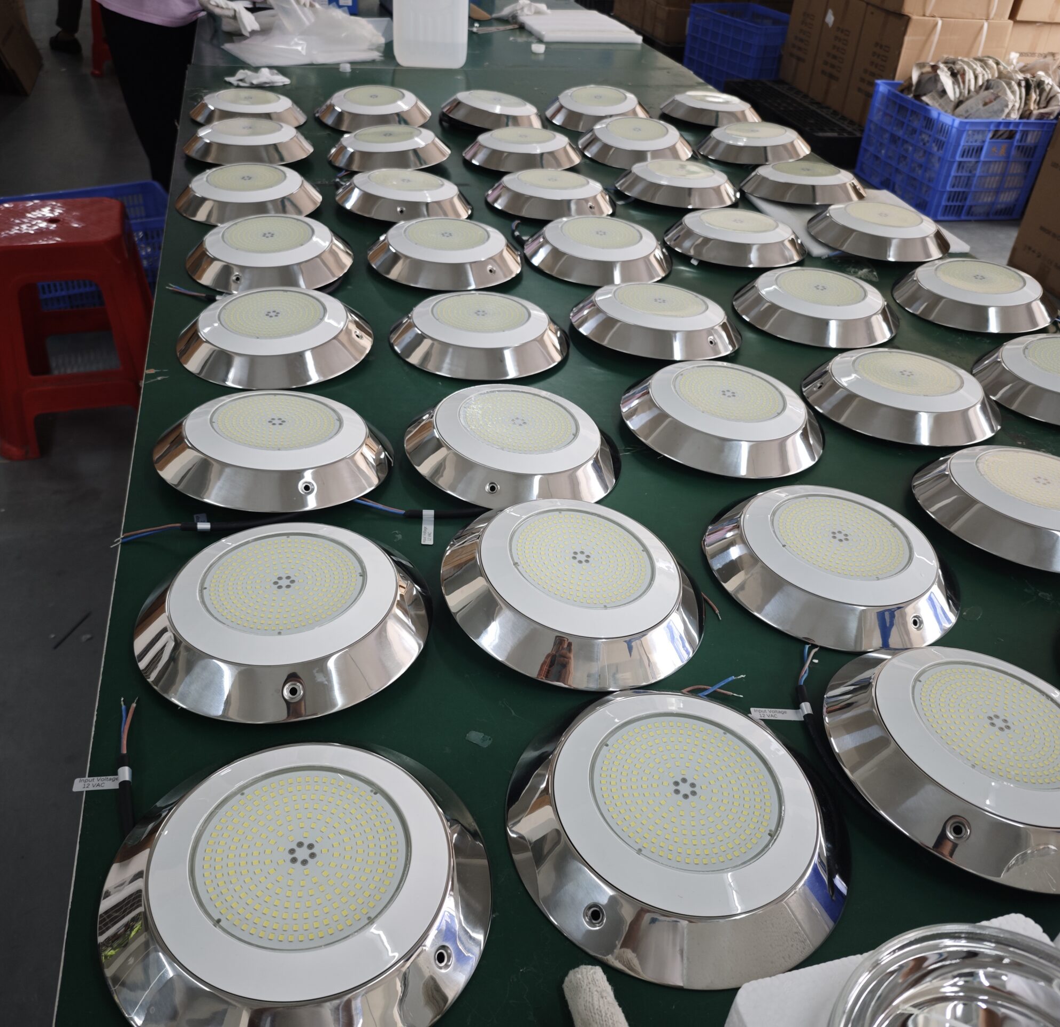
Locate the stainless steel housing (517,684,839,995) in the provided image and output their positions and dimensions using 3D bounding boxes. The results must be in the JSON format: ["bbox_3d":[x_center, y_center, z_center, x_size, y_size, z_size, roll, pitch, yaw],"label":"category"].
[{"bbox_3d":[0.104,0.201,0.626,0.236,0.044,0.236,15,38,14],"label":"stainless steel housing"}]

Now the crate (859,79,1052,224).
[{"bbox_3d":[1.896,-1.656,4.142,0.500,0.418,0.646,-5,39,-14],"label":"crate"}]

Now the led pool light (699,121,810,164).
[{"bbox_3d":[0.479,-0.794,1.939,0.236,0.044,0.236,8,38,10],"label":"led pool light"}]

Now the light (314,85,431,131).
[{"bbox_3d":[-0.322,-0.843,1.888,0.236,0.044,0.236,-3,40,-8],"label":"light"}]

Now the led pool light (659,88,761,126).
[{"bbox_3d":[0.431,-0.961,2.160,0.238,0.035,0.238,6,37,0],"label":"led pool light"}]

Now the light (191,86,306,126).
[{"bbox_3d":[-0.579,-0.837,1.877,0.230,0.029,0.230,6,38,0],"label":"light"}]

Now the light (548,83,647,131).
[{"bbox_3d":[0.155,-0.929,2.081,0.238,0.035,0.238,3,43,0],"label":"light"}]

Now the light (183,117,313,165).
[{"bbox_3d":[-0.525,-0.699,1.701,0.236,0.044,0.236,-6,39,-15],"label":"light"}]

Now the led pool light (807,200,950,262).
[{"bbox_3d":[0.583,-0.477,1.515,0.230,0.029,0.230,4,37,0],"label":"led pool light"}]

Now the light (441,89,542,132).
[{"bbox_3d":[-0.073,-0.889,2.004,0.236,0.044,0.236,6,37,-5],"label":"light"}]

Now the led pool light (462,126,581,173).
[{"bbox_3d":[-0.013,-0.725,1.794,0.235,0.041,0.235,4,38,1],"label":"led pool light"}]

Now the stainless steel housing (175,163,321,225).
[{"bbox_3d":[-0.470,-0.537,1.519,0.238,0.035,0.238,6,39,0],"label":"stainless steel housing"}]

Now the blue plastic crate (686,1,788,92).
[{"bbox_3d":[1.294,-2.740,5.399,0.442,0.386,0.647,-13,41,-23],"label":"blue plastic crate"}]

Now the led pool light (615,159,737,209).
[{"bbox_3d":[0.279,-0.628,1.708,0.235,0.041,0.235,5,37,0],"label":"led pool light"}]

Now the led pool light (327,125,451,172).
[{"bbox_3d":[-0.270,-0.706,1.744,0.230,0.029,0.230,1,38,0],"label":"led pool light"}]

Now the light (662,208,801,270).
[{"bbox_3d":[0.343,-0.463,1.517,0.238,0.035,0.238,4,35,0],"label":"light"}]

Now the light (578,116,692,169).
[{"bbox_3d":[0.223,-0.785,1.917,0.238,0.035,0.238,3,42,0],"label":"light"}]

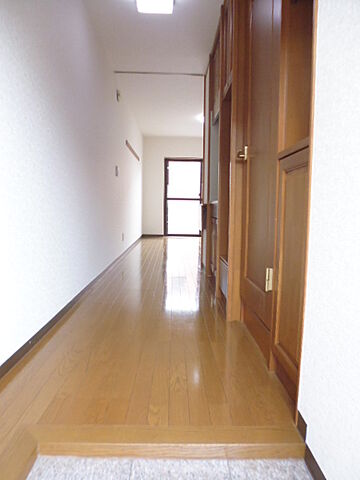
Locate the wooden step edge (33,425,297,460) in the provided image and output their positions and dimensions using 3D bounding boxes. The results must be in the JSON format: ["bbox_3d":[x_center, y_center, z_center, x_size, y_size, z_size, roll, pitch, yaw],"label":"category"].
[{"bbox_3d":[-0.039,0.691,1.140,0.906,0.053,0.090,1,6,-1],"label":"wooden step edge"}]

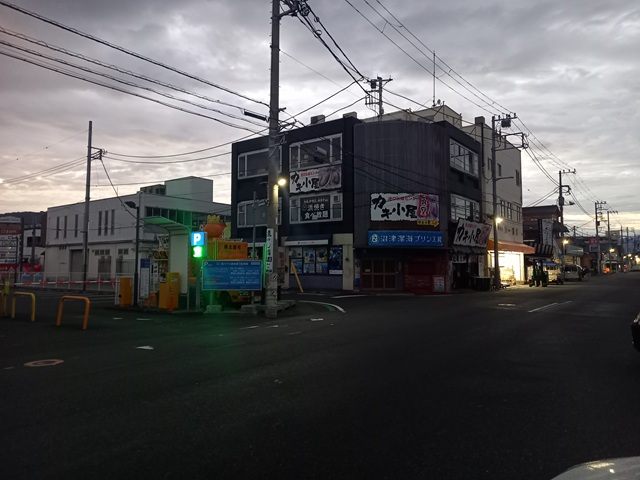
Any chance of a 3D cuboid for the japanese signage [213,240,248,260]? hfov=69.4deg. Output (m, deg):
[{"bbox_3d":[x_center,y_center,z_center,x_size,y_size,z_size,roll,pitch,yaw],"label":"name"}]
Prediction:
[{"bbox_3d":[-3.509,0.435,18.600,0.100,0.850,1.500,-2,-4,42],"label":"japanese signage"}]

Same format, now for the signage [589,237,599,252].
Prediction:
[{"bbox_3d":[41.497,0.727,70.000,1.300,2.250,0.250,-2,-4,38],"label":"signage"}]

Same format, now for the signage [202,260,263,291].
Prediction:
[{"bbox_3d":[-2.982,1.219,15.786,2.000,1.000,0.080,0,-3,0],"label":"signage"}]

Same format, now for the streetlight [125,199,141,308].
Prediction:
[{"bbox_3d":[-7.243,0.523,17.794,0.600,4.040,0.280,0,-3,-8],"label":"streetlight"}]

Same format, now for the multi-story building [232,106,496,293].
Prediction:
[{"bbox_3d":[2.133,-2.014,32.199,15.600,10.600,7.500,-2,-4,37],"label":"multi-story building"}]

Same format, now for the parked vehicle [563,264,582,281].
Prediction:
[{"bbox_3d":[30.131,3.926,54.575,1.650,1.900,4.100,-2,-4,38],"label":"parked vehicle"}]

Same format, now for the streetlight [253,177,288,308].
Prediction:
[{"bbox_3d":[-1.523,0.203,14.559,0.800,4.200,0.500,-2,-4,38],"label":"streetlight"}]

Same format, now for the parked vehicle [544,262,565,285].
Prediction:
[{"bbox_3d":[18.900,2.675,37.462,1.620,1.780,3.800,-2,-4,37],"label":"parked vehicle"}]

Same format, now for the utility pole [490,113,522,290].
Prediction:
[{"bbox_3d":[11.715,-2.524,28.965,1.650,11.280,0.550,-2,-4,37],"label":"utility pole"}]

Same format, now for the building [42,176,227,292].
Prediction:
[{"bbox_3d":[-17.954,-0.418,49.560,17.800,9.300,13.500,-2,-4,38],"label":"building"}]

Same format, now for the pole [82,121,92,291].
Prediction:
[{"bbox_3d":[-14.055,-2.099,27.977,0.280,10.300,0.280,-2,-4,38],"label":"pole"}]

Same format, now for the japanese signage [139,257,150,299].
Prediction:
[{"bbox_3d":[-6.518,1.462,17.283,0.420,1.550,0.080,0,-3,-2],"label":"japanese signage"}]

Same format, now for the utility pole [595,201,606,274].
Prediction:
[{"bbox_3d":[44.125,-0.364,72.333,1.450,11.460,0.500,-2,-4,37],"label":"utility pole"}]

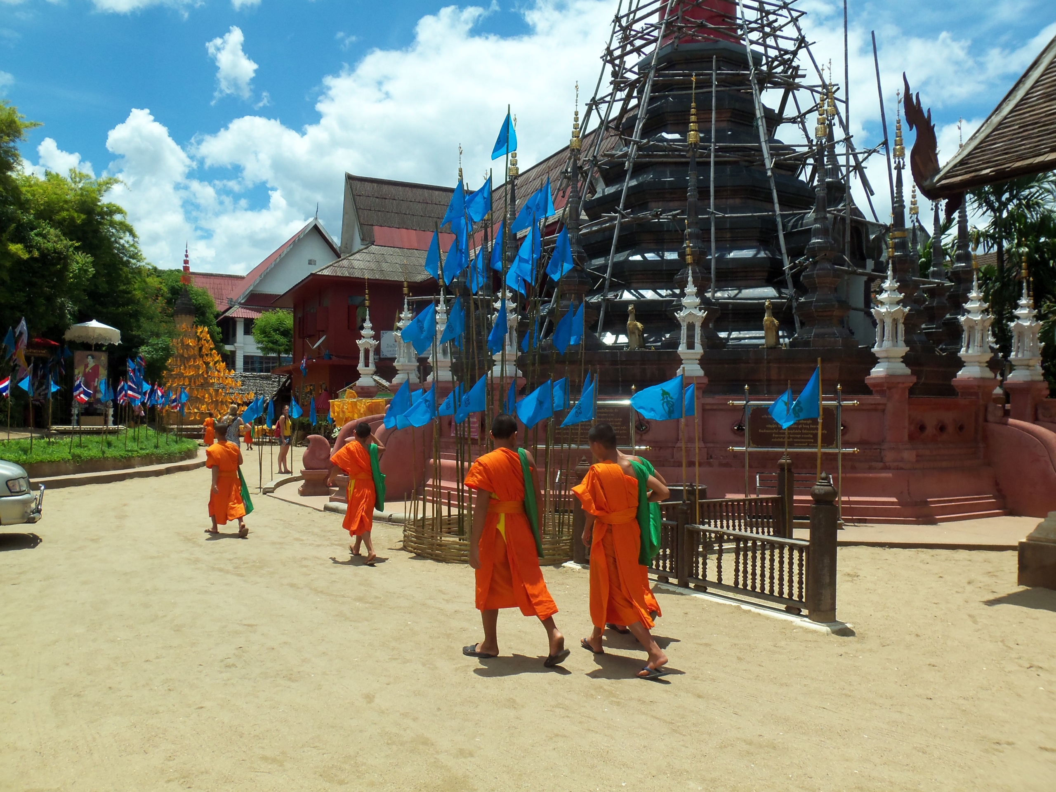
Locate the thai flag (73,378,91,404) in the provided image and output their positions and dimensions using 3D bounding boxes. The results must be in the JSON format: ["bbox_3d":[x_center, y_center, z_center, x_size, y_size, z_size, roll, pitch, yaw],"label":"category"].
[{"bbox_3d":[-11.593,-0.129,23.000,0.460,0.690,0.250,1,-1,-20],"label":"thai flag"}]

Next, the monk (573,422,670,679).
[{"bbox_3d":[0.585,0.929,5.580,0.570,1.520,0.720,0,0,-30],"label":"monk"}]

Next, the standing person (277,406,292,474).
[{"bbox_3d":[-6.207,1.128,22.600,0.360,1.710,0.400,0,-1,18],"label":"standing person"}]

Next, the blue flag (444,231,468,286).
[{"bbox_3d":[-0.884,-1.708,10.900,0.300,0.680,0.200,0,-1,0],"label":"blue flag"}]

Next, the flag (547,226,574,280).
[{"bbox_3d":[0.355,-1.548,9.650,0.330,0.591,0.200,0,0,10],"label":"flag"}]

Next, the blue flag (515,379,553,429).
[{"bbox_3d":[0.067,0.089,9.538,0.427,0.532,0.139,0,-1,15],"label":"blue flag"}]

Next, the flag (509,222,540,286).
[{"bbox_3d":[-0.037,-1.605,10.035,0.358,0.697,0.159,0,-1,20],"label":"flag"}]

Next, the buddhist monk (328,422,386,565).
[{"bbox_3d":[-1.827,1.002,9.419,0.556,1.490,0.457,1,-1,-24],"label":"buddhist monk"}]

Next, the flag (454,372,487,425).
[{"bbox_3d":[-0.612,0.031,9.439,0.397,0.535,0.139,0,-1,20],"label":"flag"}]

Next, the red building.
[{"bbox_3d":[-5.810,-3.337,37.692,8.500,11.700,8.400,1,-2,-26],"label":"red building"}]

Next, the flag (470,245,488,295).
[{"bbox_3d":[-0.562,-1.451,10.134,0.109,0.556,0.248,1,-2,-45],"label":"flag"}]

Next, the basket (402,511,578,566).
[{"bbox_3d":[-0.466,1.597,10.052,1.937,0.328,1.937,0,-1,0],"label":"basket"}]

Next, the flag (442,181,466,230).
[{"bbox_3d":[-0.906,-2.332,10.800,0.290,0.590,0.180,0,-1,0],"label":"flag"}]

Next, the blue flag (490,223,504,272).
[{"bbox_3d":[-0.359,-1.701,10.134,0.099,0.546,0.238,1,-2,-40],"label":"blue flag"}]

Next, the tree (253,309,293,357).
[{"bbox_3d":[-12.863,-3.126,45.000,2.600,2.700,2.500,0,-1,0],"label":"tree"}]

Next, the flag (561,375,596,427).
[{"bbox_3d":[0.520,0.051,9.141,0.387,0.526,0.129,0,-1,20],"label":"flag"}]

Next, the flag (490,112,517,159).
[{"bbox_3d":[-0.300,-3.207,10.900,0.320,0.580,0.200,0,-1,0],"label":"flag"}]

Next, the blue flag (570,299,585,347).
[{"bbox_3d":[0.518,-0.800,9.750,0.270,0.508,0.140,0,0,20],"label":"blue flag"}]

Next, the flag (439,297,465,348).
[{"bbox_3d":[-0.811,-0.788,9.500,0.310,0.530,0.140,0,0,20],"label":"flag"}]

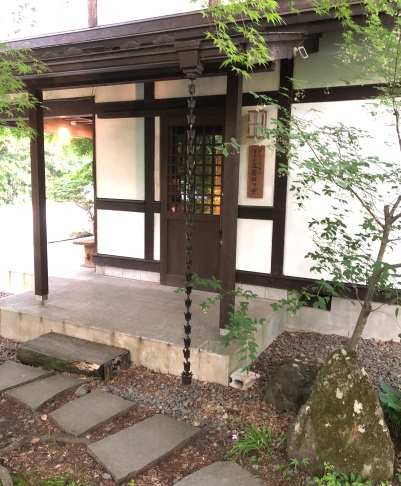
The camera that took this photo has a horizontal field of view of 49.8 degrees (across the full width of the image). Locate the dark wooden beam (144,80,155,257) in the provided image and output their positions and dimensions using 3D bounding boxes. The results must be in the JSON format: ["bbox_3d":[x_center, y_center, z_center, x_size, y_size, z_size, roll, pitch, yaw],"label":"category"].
[{"bbox_3d":[-0.645,-0.932,5.830,0.147,2.335,0.140,5,9,27],"label":"dark wooden beam"}]

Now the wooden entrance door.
[{"bbox_3d":[-0.063,-0.497,5.548,1.000,2.220,0.080,5,9,27],"label":"wooden entrance door"}]

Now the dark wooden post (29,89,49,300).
[{"bbox_3d":[-1.853,-0.529,4.967,0.110,2.370,0.110,5,9,27],"label":"dark wooden post"}]

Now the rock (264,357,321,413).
[{"bbox_3d":[0.715,1.043,3.280,0.450,0.330,0.400,3,8,13],"label":"rock"}]

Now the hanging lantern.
[{"bbox_3d":[0.660,-1.368,5.005,0.180,0.310,0.150,5,9,27],"label":"hanging lantern"}]

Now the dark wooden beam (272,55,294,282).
[{"bbox_3d":[0.971,-0.838,5.015,0.153,2.430,0.150,5,9,27],"label":"dark wooden beam"}]

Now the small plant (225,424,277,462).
[{"bbox_3d":[0.307,1.204,2.637,0.300,0.150,0.260,1,8,0],"label":"small plant"}]

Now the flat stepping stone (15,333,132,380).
[{"bbox_3d":[-1.142,1.017,3.913,0.960,0.140,0.400,5,9,27],"label":"flat stepping stone"}]

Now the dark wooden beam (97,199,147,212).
[{"bbox_3d":[-1.089,-0.527,6.092,0.830,0.155,0.110,5,9,27],"label":"dark wooden beam"}]

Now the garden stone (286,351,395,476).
[{"bbox_3d":[0.847,0.966,2.573,0.620,0.660,0.440,4,8,18],"label":"garden stone"}]

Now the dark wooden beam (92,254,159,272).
[{"bbox_3d":[-1.046,0.281,6.161,1.180,0.150,0.130,5,9,27],"label":"dark wooden beam"}]

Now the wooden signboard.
[{"bbox_3d":[0.663,-0.834,5.134,0.195,0.615,0.030,5,9,27],"label":"wooden signboard"}]

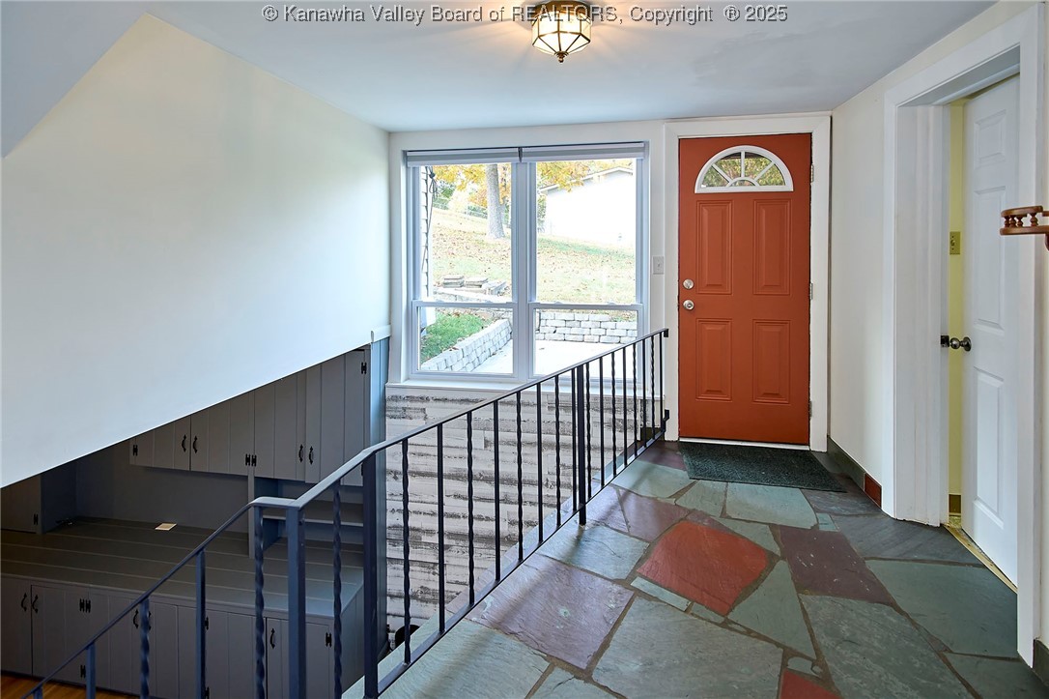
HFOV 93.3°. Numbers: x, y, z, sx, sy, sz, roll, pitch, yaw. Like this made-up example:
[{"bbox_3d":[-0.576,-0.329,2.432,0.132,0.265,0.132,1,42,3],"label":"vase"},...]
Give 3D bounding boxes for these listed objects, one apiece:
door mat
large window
[{"bbox_3d":[1.405,0.704,3.033,0.830,0.015,0.550,2,10,11],"label":"door mat"},{"bbox_3d":[-0.024,-0.645,3.757,1.830,1.740,0.110,1,3,12],"label":"large window"}]

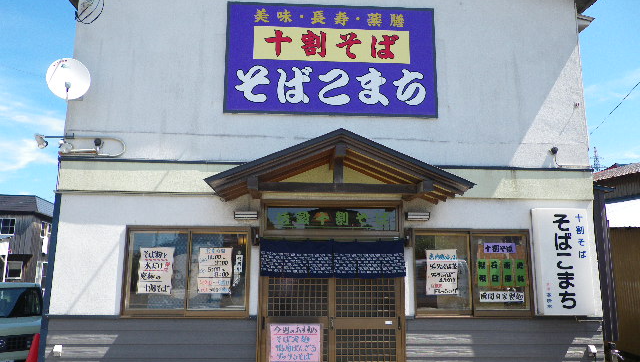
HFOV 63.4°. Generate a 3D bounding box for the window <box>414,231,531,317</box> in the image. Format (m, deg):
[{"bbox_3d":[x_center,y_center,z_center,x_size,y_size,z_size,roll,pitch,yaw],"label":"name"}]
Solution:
[{"bbox_3d":[1.781,1.092,6.101,1.395,1.020,0.100,1,-10,-3],"label":"window"}]

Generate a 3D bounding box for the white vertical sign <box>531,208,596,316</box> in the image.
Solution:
[{"bbox_3d":[2.830,0.947,6.094,0.680,1.226,0.130,1,-10,-3],"label":"white vertical sign"}]

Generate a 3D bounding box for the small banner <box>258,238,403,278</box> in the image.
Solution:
[{"bbox_3d":[0.155,0.900,5.960,1.670,0.426,0.040,1,-10,-3],"label":"small banner"}]

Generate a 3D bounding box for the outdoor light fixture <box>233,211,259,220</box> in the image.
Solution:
[{"bbox_3d":[-0.852,0.412,6.016,0.269,0.093,0.100,1,-10,-3],"label":"outdoor light fixture"}]

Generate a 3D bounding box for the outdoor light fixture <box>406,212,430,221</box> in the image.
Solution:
[{"bbox_3d":[1.149,0.428,6.116,0.290,0.100,0.100,1,-10,-3],"label":"outdoor light fixture"}]

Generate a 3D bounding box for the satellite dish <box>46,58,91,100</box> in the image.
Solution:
[{"bbox_3d":[-2.864,-1.184,5.898,0.470,0.480,0.280,6,-11,-27],"label":"satellite dish"}]

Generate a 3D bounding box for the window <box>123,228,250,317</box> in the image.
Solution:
[{"bbox_3d":[-1.507,1.045,5.941,1.415,1.025,0.100,1,-10,-3],"label":"window"}]

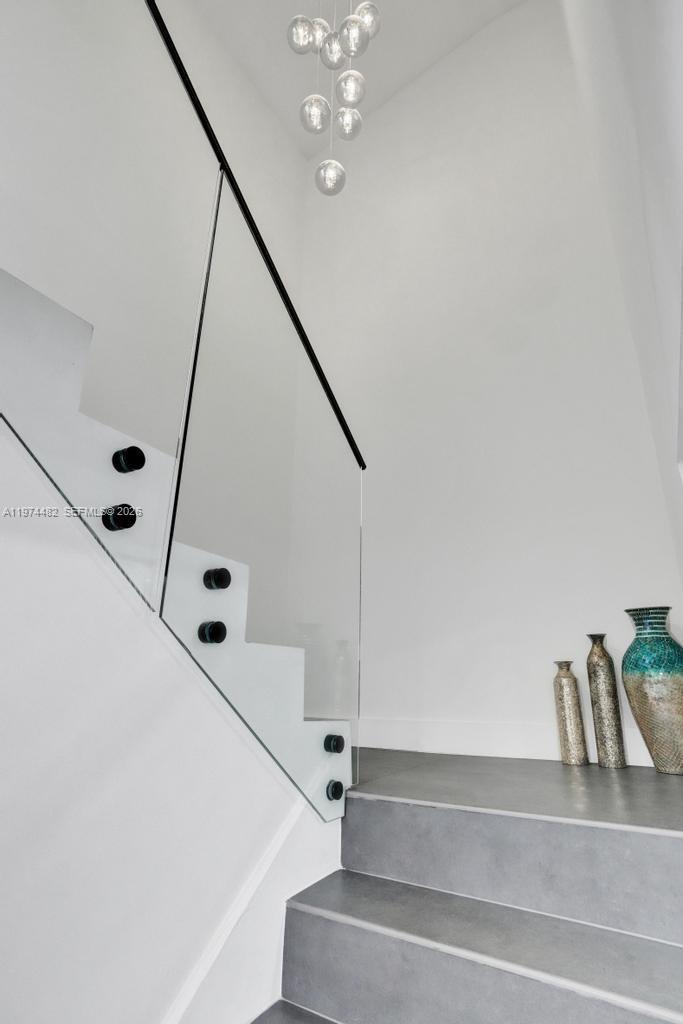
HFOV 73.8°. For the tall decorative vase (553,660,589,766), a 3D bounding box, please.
[{"bbox_3d":[0.891,0.778,1.779,0.091,0.370,0.091,-11,-24,31],"label":"tall decorative vase"}]

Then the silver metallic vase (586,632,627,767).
[{"bbox_3d":[1.014,0.718,1.762,0.097,0.472,0.097,-11,-24,31],"label":"silver metallic vase"}]

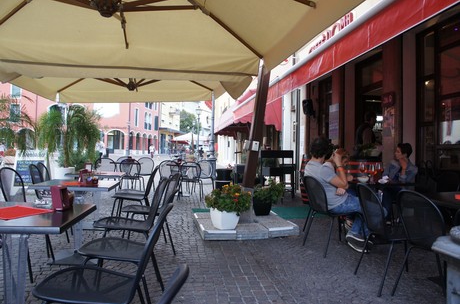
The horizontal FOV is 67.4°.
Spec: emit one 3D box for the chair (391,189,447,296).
[{"bbox_3d":[1.620,0.710,2.660,0.570,0.840,0.490,2,0,-35],"label":"chair"}]

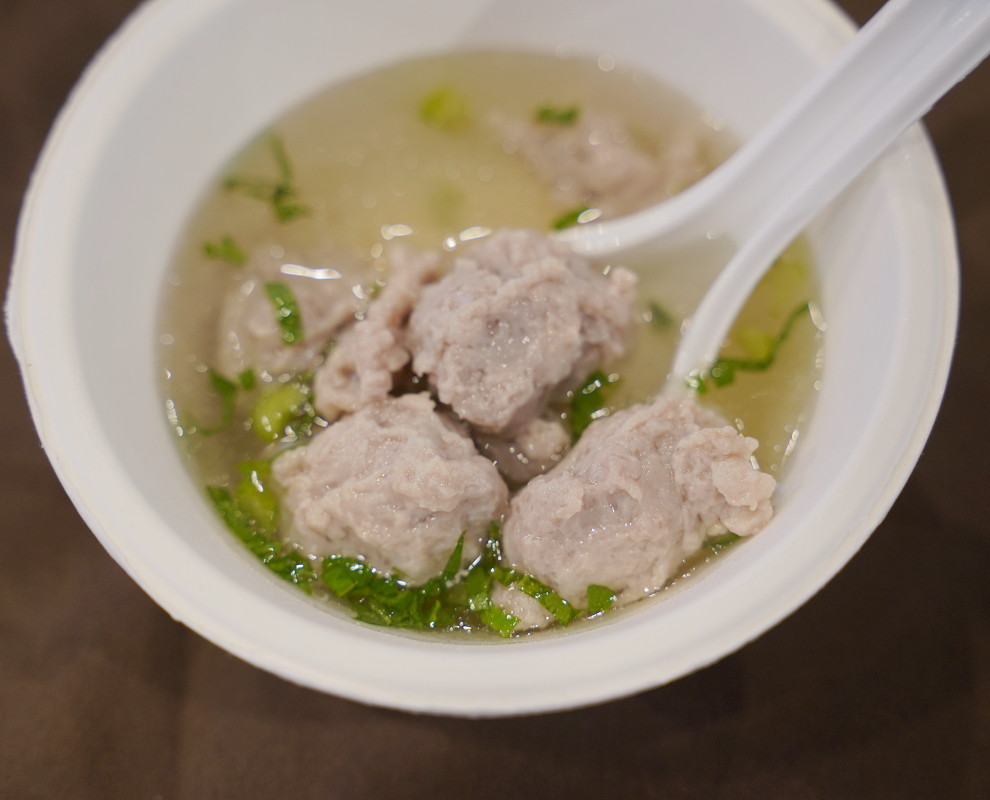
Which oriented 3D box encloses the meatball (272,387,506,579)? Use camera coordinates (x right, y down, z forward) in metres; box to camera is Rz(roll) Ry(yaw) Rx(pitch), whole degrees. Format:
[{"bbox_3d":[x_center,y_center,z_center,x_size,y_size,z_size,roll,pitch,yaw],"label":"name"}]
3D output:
[{"bbox_3d":[-0.016,0.014,0.383,0.035,0.028,0.030,-3,65,0],"label":"meatball"}]

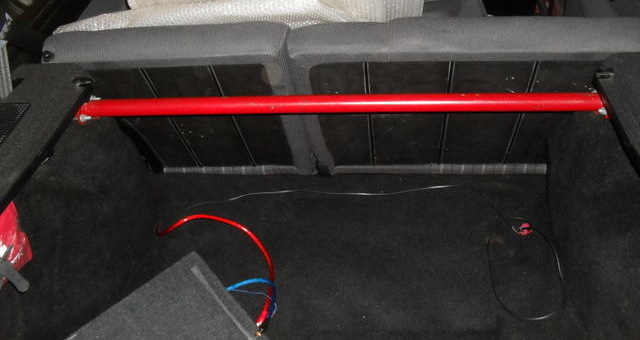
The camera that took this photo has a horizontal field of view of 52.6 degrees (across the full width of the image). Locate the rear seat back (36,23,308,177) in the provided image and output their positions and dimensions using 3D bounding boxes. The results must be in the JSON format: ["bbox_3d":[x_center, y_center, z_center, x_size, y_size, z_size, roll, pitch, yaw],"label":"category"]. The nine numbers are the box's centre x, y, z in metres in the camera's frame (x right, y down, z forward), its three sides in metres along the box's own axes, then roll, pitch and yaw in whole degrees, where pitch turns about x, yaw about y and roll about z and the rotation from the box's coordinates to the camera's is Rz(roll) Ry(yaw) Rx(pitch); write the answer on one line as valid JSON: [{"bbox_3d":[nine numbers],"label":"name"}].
[{"bbox_3d":[-0.272,-0.164,1.499,0.510,0.525,0.130,0,63,7],"label":"rear seat back"}]

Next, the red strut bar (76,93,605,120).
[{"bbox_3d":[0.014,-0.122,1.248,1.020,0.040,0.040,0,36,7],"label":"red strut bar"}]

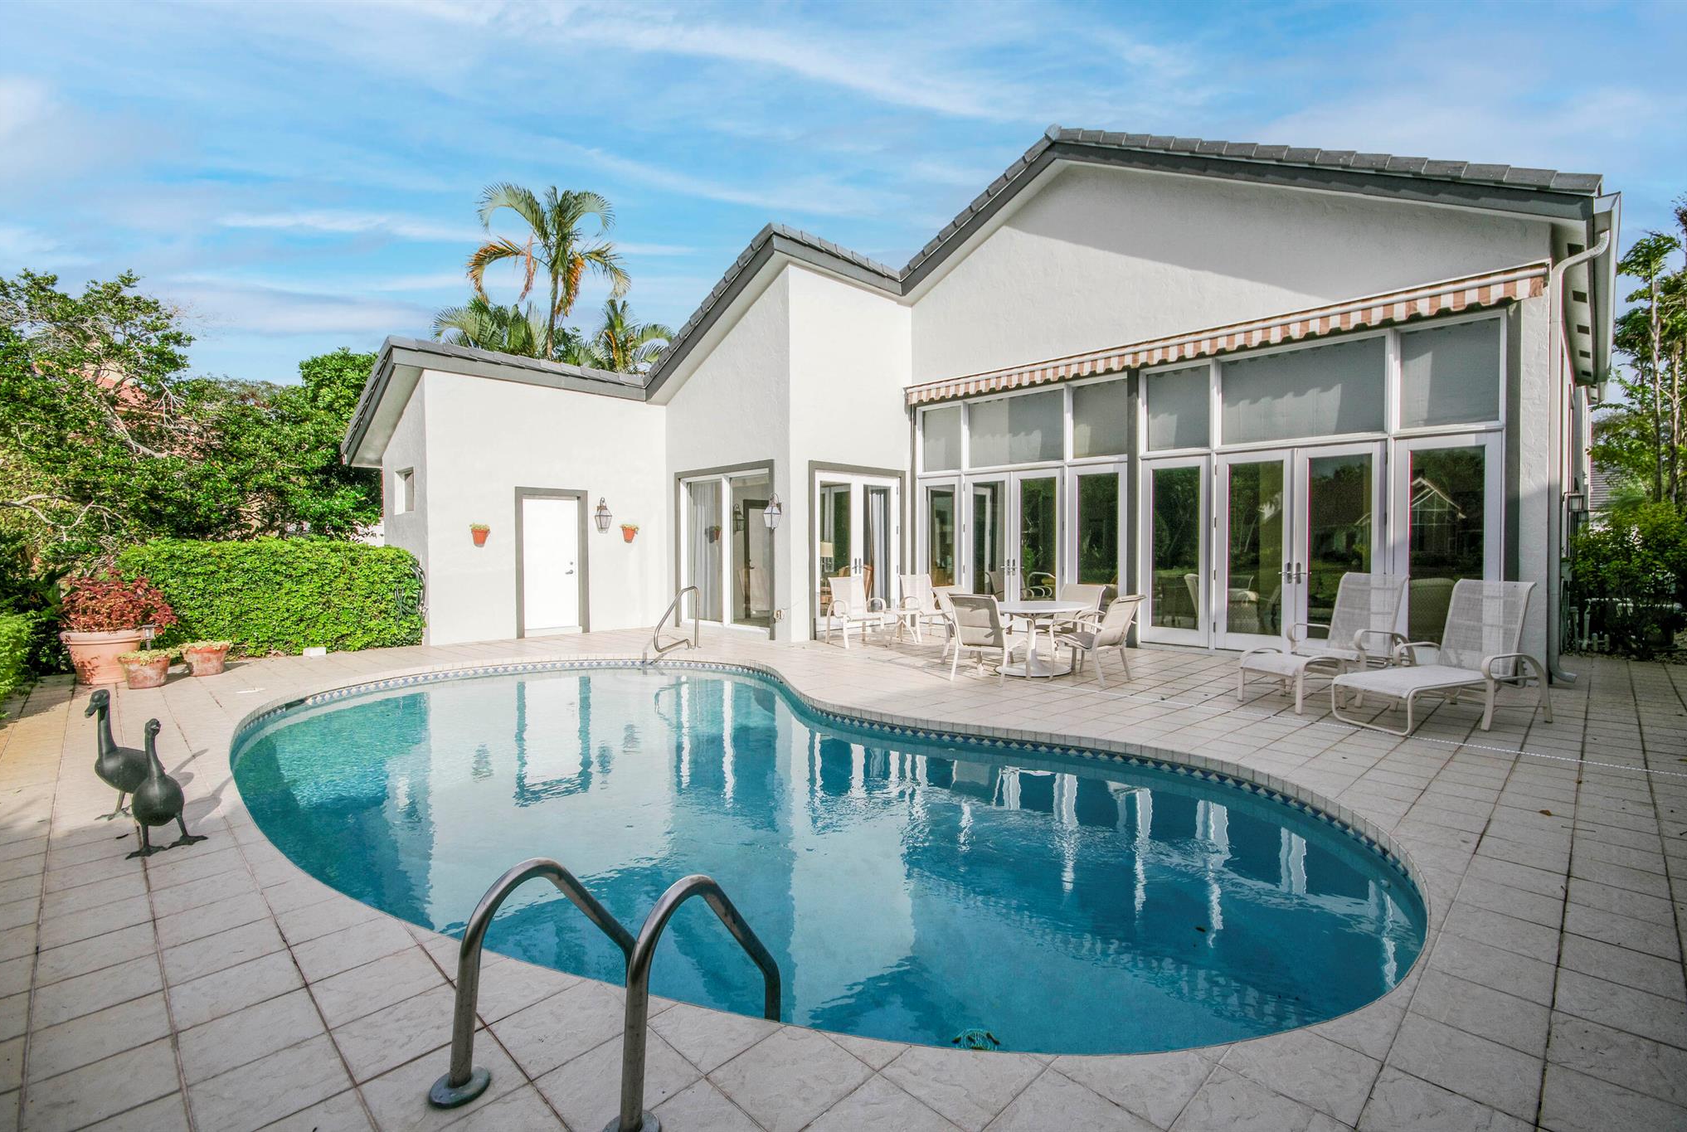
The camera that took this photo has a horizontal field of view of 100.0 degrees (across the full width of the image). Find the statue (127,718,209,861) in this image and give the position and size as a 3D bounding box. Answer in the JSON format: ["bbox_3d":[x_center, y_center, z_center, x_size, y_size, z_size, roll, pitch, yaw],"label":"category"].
[{"bbox_3d":[-3.211,1.007,3.340,0.420,0.600,0.270,2,3,44],"label":"statue"}]

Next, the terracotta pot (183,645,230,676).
[{"bbox_3d":[-6.976,1.042,7.737,0.350,0.280,0.350,-2,2,-42],"label":"terracotta pot"}]

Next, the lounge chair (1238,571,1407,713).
[{"bbox_3d":[4.209,0.642,6.187,1.420,1.080,0.660,-1,2,-22],"label":"lounge chair"}]

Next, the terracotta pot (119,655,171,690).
[{"bbox_3d":[-6.941,1.064,7.038,0.350,0.280,0.350,-2,3,-45],"label":"terracotta pot"}]

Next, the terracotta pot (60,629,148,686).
[{"bbox_3d":[-7.656,0.939,7.300,0.600,0.520,0.600,2,3,43],"label":"terracotta pot"}]

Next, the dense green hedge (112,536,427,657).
[{"bbox_3d":[-7.416,0.397,9.335,1.000,1.470,3.150,2,3,44],"label":"dense green hedge"}]

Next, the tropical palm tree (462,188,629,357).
[{"bbox_3d":[-6.524,-3.728,15.650,3.400,9.300,3.400,-1,2,-22],"label":"tropical palm tree"}]

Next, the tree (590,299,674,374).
[{"bbox_3d":[-4.889,-2.486,15.690,2.200,6.800,2.200,-1,2,-17],"label":"tree"}]

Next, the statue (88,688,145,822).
[{"bbox_3d":[-3.852,0.965,3.789,0.250,0.660,0.430,-1,2,-20],"label":"statue"}]

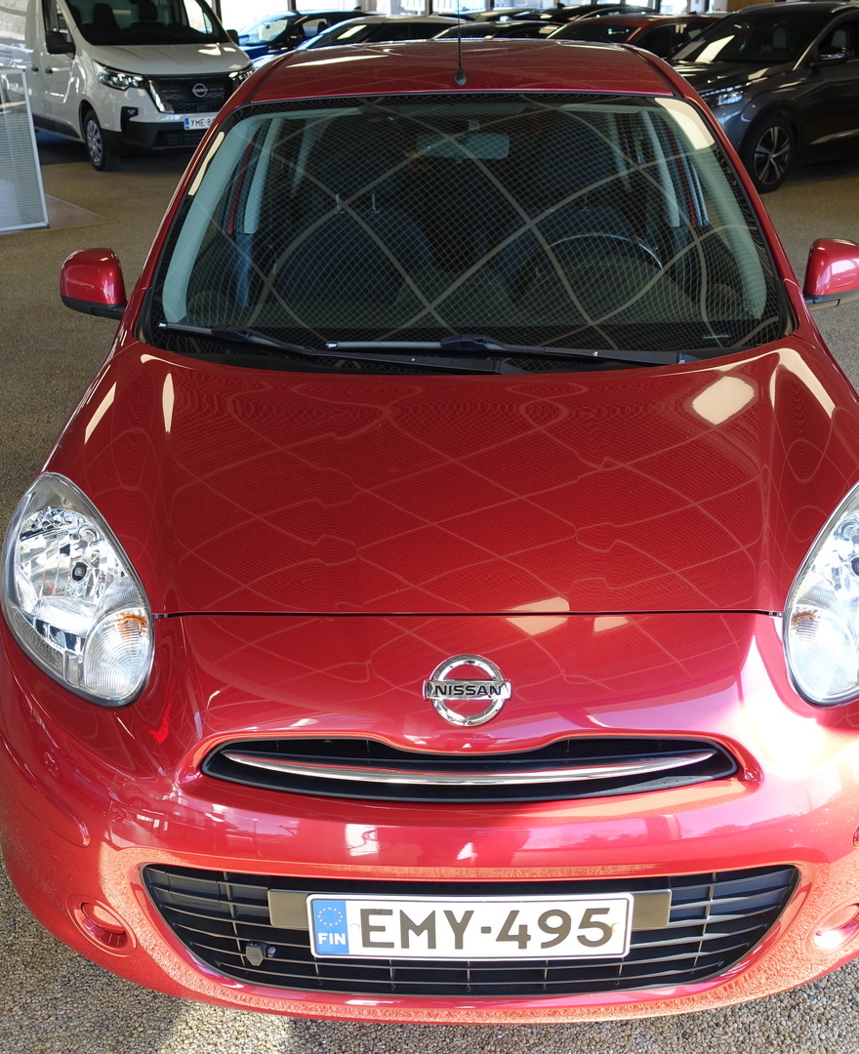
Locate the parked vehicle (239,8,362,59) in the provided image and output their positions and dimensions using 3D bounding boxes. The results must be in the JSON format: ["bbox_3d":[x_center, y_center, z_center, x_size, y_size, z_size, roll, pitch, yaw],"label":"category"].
[{"bbox_3d":[-2.511,-7.777,17.565,4.300,1.560,1.820,-23,34,-38],"label":"parked vehicle"}]

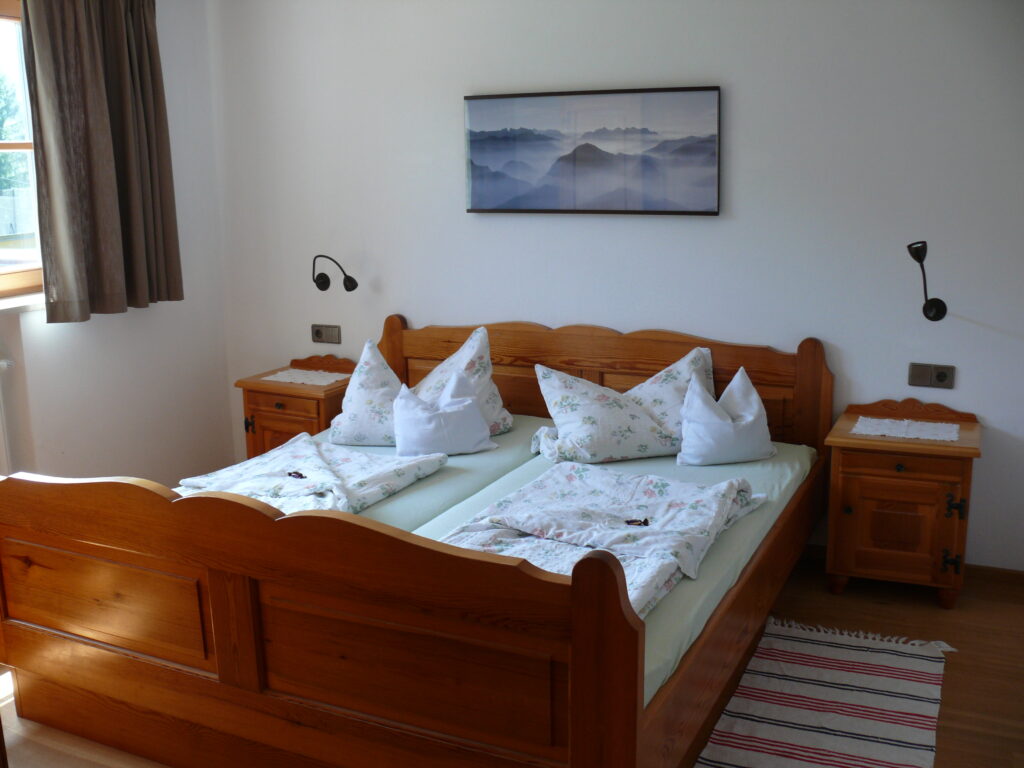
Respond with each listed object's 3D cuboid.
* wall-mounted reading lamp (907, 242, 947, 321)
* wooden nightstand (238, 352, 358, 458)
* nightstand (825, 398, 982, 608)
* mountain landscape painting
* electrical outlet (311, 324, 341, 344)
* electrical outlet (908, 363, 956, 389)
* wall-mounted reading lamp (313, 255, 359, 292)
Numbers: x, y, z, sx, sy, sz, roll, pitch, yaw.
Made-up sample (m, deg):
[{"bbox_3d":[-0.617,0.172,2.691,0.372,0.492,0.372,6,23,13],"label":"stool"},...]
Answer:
[{"bbox_3d":[1.379,-0.336,3.444,0.132,0.282,0.170,5,13,26],"label":"wall-mounted reading lamp"},{"bbox_3d":[-0.893,0.214,4.569,0.476,0.642,0.371,5,13,26],"label":"wooden nightstand"},{"bbox_3d":[1.320,0.394,3.514,0.476,0.642,0.371,5,13,26],"label":"nightstand"},{"bbox_3d":[0.286,-0.881,3.962,1.046,0.460,0.028,5,13,26],"label":"mountain landscape painting"},{"bbox_3d":[-0.835,-0.224,4.677,0.153,0.082,0.013,5,13,26],"label":"electrical outlet"},{"bbox_3d":[1.447,-0.028,3.567,0.153,0.082,0.013,5,13,26],"label":"electrical outlet"},{"bbox_3d":[-0.784,-0.476,4.530,0.285,0.167,0.130,5,13,26],"label":"wall-mounted reading lamp"}]

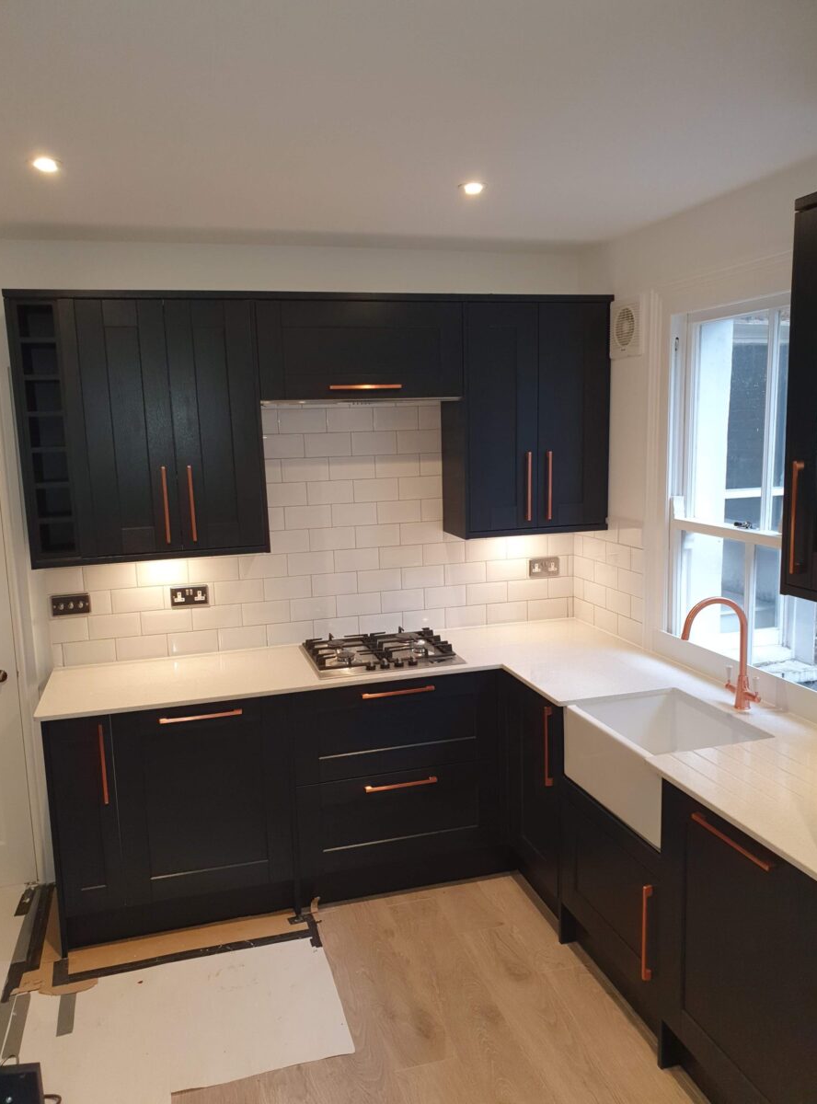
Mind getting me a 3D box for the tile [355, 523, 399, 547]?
[{"bbox_3d":[-0.132,-0.070,3.598,0.198,0.098,0.010,-4,8,-16],"label":"tile"}]

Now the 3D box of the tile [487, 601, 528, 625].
[{"bbox_3d":[0.457,0.281,3.817,0.198,0.098,0.010,-4,8,-16],"label":"tile"}]

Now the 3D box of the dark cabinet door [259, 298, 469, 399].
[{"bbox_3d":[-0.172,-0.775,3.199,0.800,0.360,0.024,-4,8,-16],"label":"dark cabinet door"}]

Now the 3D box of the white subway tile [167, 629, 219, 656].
[{"bbox_3d":[-0.896,0.379,3.461,0.200,0.098,0.009,-4,8,-16],"label":"white subway tile"}]

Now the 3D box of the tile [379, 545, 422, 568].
[{"bbox_3d":[-0.033,0.021,3.650,0.199,0.097,0.010,-4,8,-16],"label":"tile"}]

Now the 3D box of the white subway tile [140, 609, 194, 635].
[{"bbox_3d":[-0.998,0.286,3.420,0.200,0.099,0.008,-4,9,-16],"label":"white subway tile"}]

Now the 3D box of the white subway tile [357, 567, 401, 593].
[{"bbox_3d":[-0.129,0.126,3.654,0.200,0.099,0.008,-4,9,-16],"label":"white subway tile"}]

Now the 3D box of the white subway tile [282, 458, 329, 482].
[{"bbox_3d":[-0.433,-0.348,3.495,0.200,0.099,0.008,-4,9,-16],"label":"white subway tile"}]

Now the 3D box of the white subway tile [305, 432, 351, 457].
[{"bbox_3d":[-0.338,-0.453,3.507,0.200,0.099,0.008,-4,9,-16],"label":"white subway tile"}]

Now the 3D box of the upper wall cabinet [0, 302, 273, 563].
[{"bbox_3d":[-0.994,-0.458,3.142,0.850,0.952,0.330,-4,8,-16],"label":"upper wall cabinet"}]

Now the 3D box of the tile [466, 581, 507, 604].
[{"bbox_3d":[0.360,0.192,3.807,0.200,0.100,0.010,-4,8,-16],"label":"tile"}]

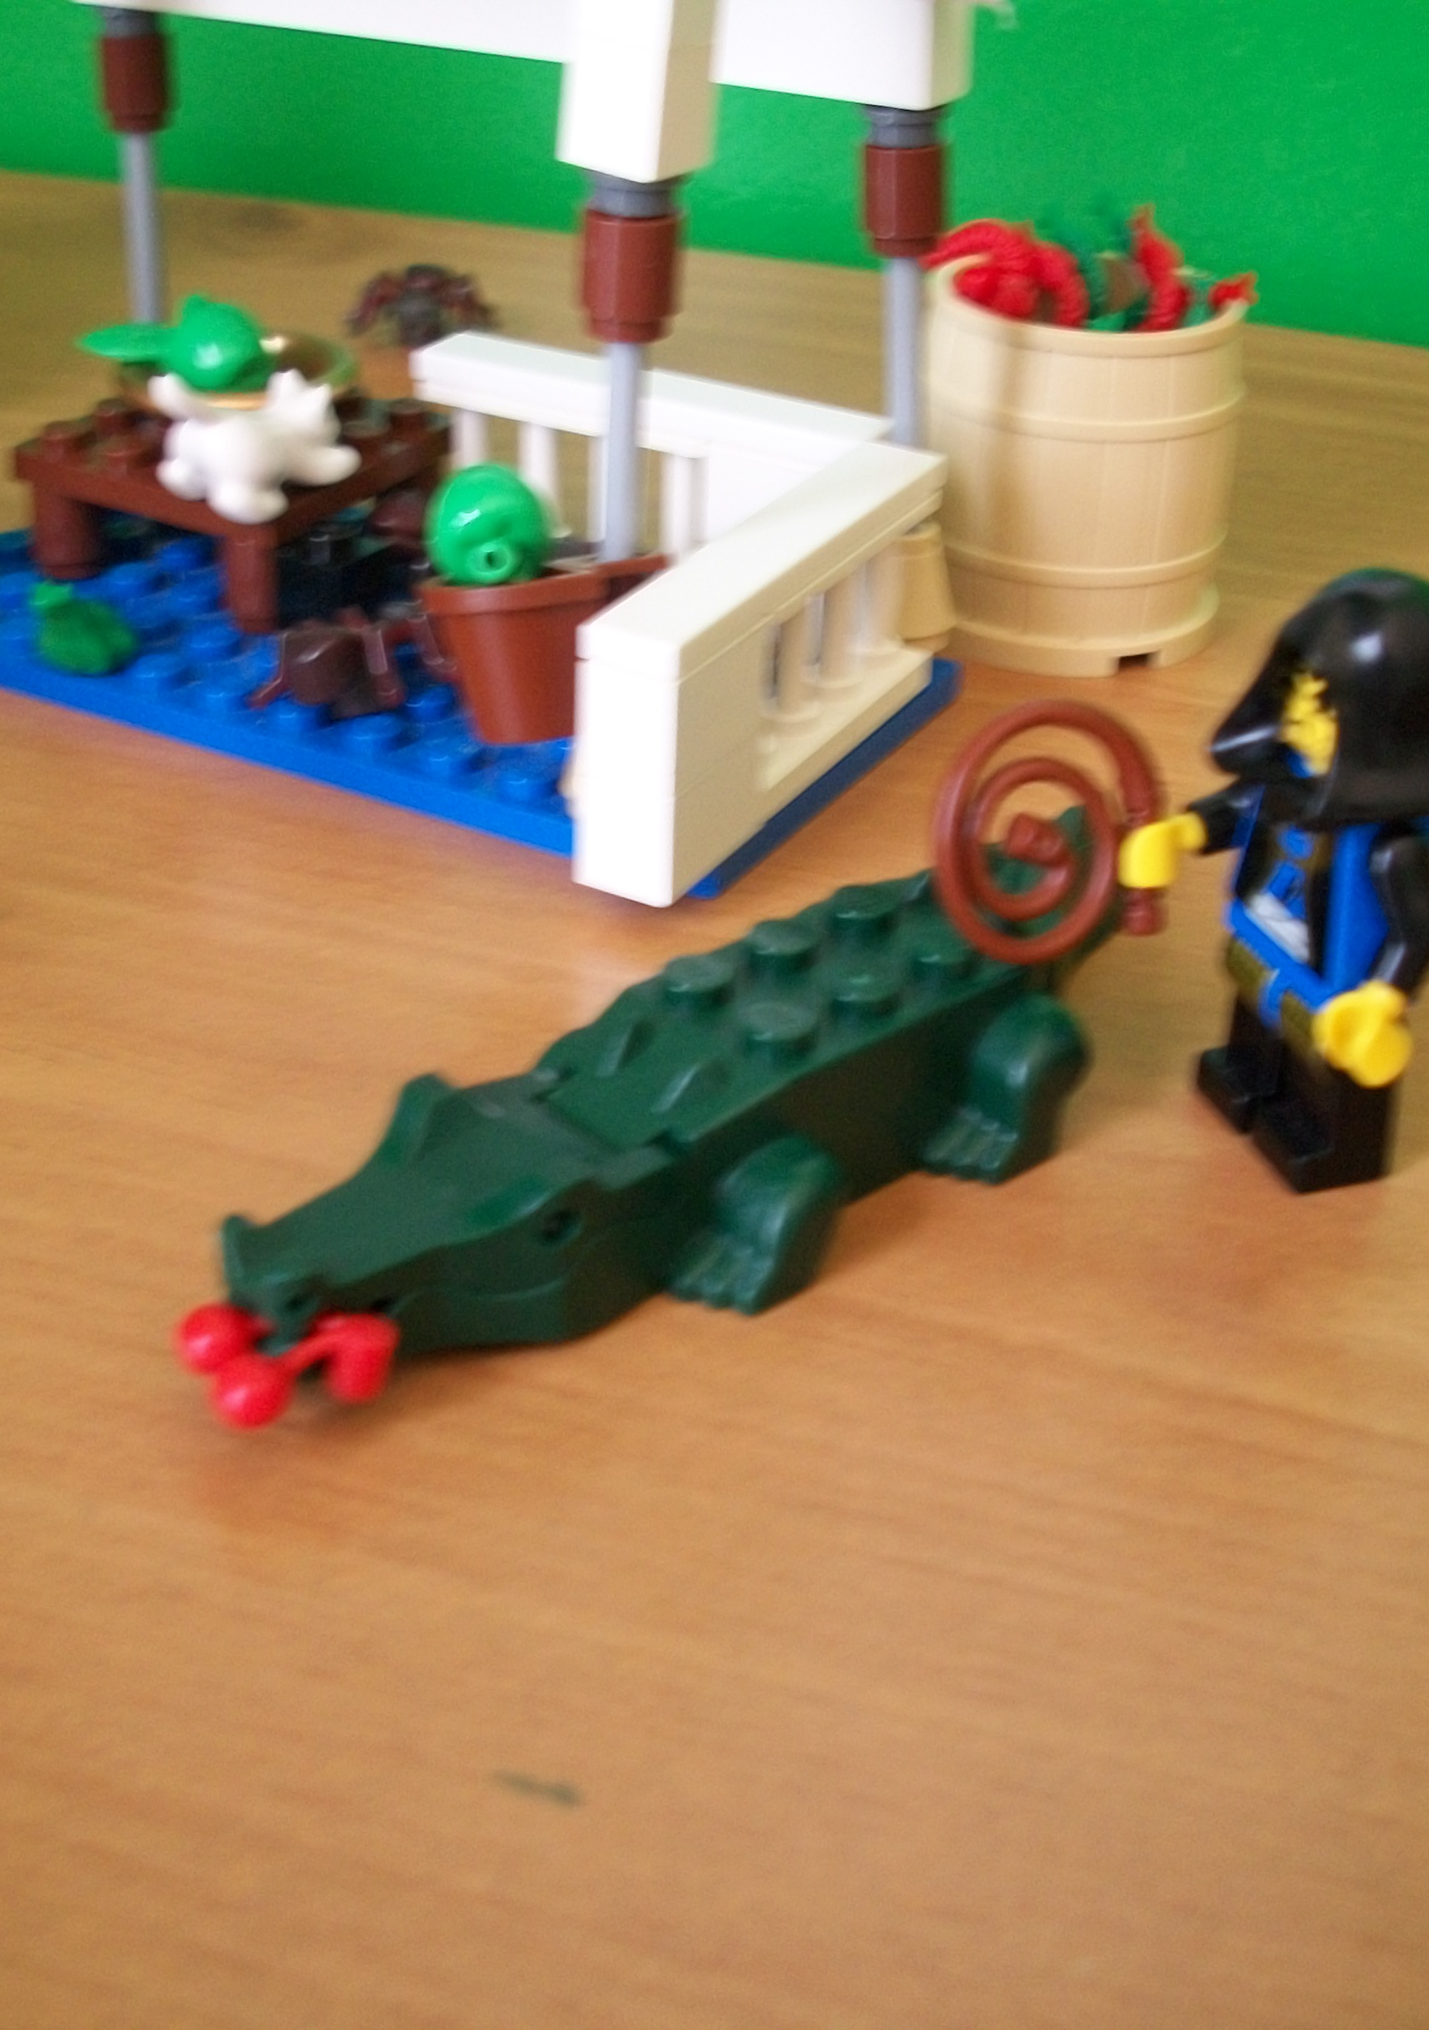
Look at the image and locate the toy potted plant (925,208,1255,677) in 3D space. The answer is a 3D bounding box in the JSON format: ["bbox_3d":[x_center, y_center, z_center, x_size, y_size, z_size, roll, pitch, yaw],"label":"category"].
[{"bbox_3d":[0.036,-0.059,0.271,0.033,0.041,0.033,1,32,-1],"label":"toy potted plant"}]

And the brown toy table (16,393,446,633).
[{"bbox_3d":[-0.047,-0.053,0.276,0.032,0.015,0.032,18,35,24],"label":"brown toy table"}]

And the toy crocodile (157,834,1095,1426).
[{"bbox_3d":[0.000,0.005,0.189,0.083,0.017,0.026,-23,40,-35],"label":"toy crocodile"}]

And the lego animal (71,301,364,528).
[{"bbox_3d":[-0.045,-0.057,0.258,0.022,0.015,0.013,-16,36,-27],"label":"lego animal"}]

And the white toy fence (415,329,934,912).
[{"bbox_3d":[-0.014,-0.039,0.247,0.056,0.023,0.056,18,35,24],"label":"white toy fence"}]

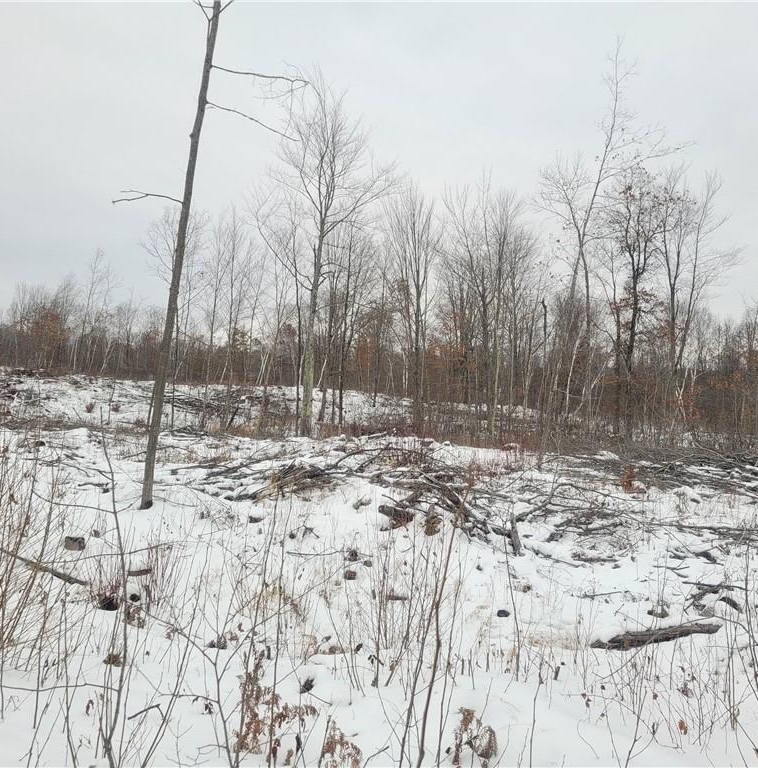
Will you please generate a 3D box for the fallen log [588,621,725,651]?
[{"bbox_3d":[1.816,1.658,5.050,0.890,0.130,0.150,-1,2,-17],"label":"fallen log"}]

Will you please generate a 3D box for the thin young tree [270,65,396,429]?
[{"bbox_3d":[-1.482,-4.041,24.000,4.000,11.300,3.800,0,2,0],"label":"thin young tree"}]

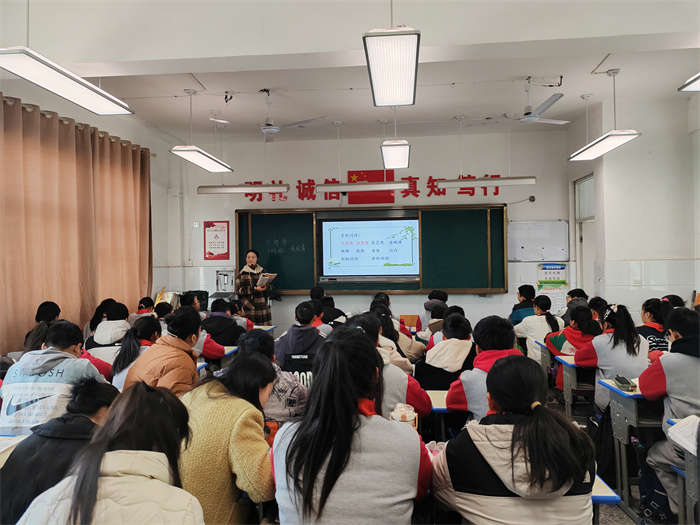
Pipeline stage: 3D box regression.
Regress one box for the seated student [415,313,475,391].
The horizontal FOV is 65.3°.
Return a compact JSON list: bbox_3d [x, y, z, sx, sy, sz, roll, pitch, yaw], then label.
[{"bbox_3d":[0.619,0.892,3.500,0.460,1.152,0.600,-1,-1,5],"label":"seated student"}]

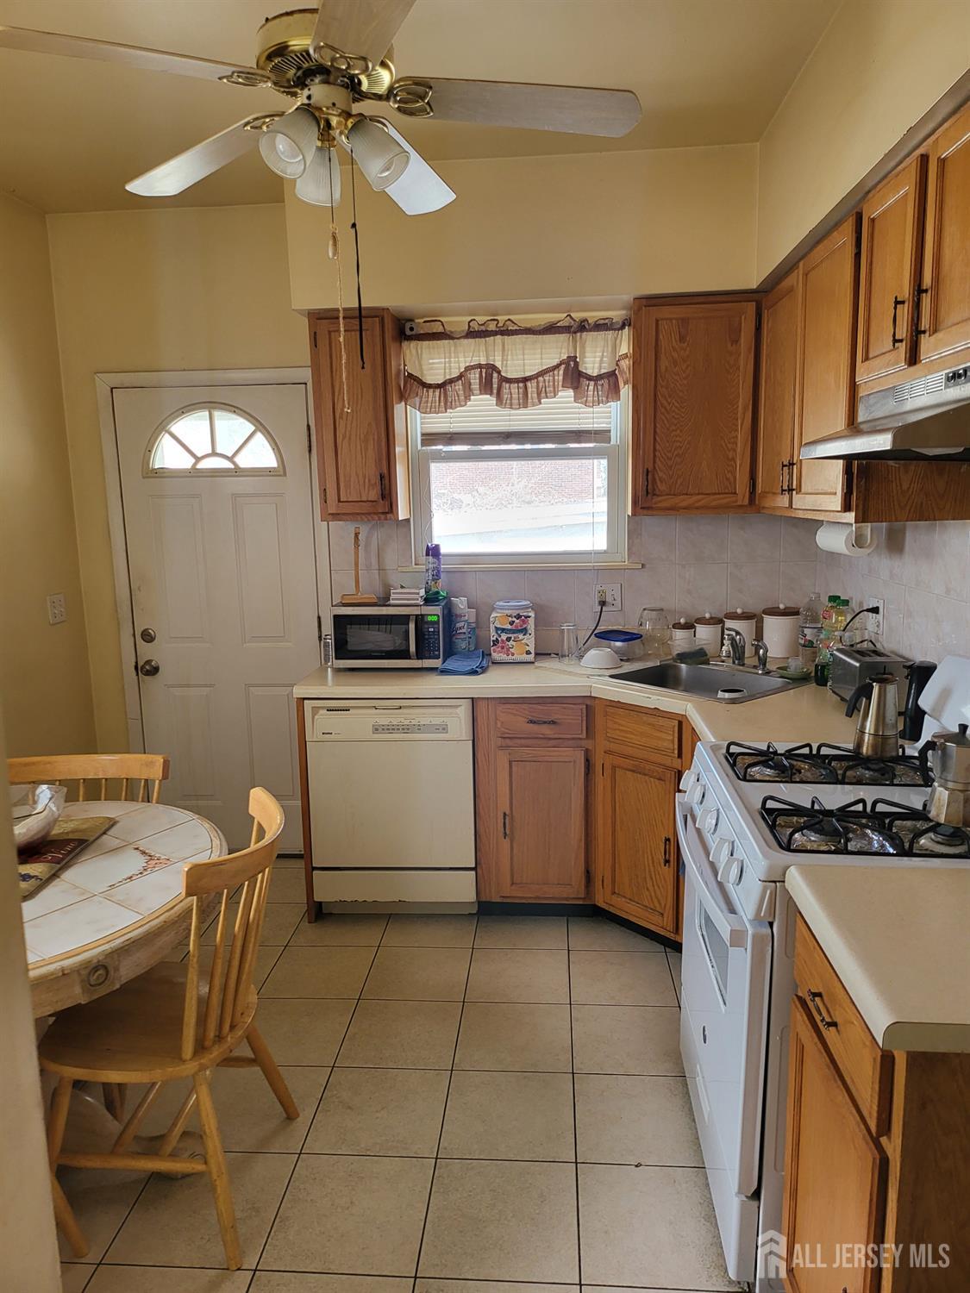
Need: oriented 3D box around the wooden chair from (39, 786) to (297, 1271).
[{"bbox_3d":[-0.707,0.821,2.033,0.515,0.880,0.495,0,10,4],"label":"wooden chair"}]

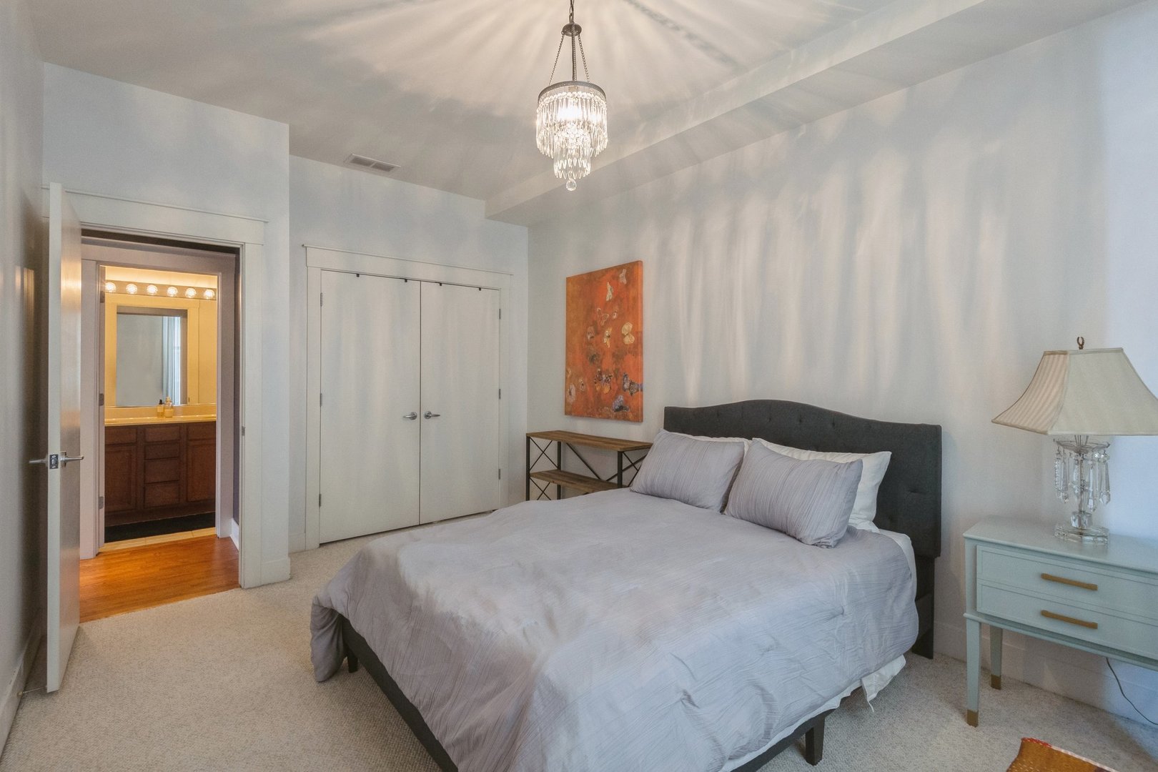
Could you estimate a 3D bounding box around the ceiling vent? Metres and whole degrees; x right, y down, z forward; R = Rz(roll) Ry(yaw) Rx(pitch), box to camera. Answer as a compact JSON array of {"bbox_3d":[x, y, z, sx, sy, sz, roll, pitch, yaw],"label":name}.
[{"bbox_3d":[-1.523,-1.631,3.792,0.343,0.025,0.200,0,1,-40],"label":"ceiling vent"}]

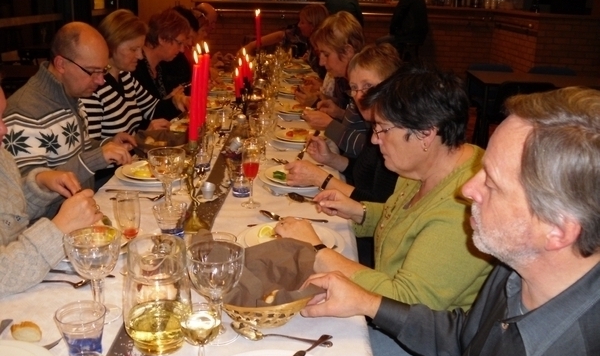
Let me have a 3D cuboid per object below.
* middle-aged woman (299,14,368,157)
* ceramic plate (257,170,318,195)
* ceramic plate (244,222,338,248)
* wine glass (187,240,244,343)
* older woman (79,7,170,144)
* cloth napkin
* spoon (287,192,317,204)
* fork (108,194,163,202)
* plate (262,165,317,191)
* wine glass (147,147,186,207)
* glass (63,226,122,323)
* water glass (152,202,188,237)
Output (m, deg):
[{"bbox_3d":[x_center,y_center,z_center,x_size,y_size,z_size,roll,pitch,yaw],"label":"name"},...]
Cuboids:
[{"bbox_3d":[0.277,-0.051,2.649,0.540,1.260,0.500,-1,17,-4],"label":"middle-aged woman"},{"bbox_3d":[-0.005,0.010,2.003,0.260,0.030,0.260,1,17,0],"label":"ceramic plate"},{"bbox_3d":[-0.022,0.154,1.501,0.225,0.022,0.225,0,16,0],"label":"ceramic plate"},{"bbox_3d":[-0.145,0.206,1.114,0.098,0.163,0.098,2,17,1],"label":"wine glass"},{"bbox_3d":[-0.704,-0.083,2.686,0.700,1.240,0.500,6,17,15],"label":"older woman"},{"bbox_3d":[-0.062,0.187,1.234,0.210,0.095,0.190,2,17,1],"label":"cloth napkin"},{"bbox_3d":[0.038,0.061,1.510,0.176,0.020,0.035,18,24,35],"label":"spoon"},{"bbox_3d":[-0.476,0.055,1.832,0.175,0.020,0.024,-2,17,-10],"label":"fork"},{"bbox_3d":[-0.002,0.001,1.966,0.218,0.025,0.218,2,17,1],"label":"plate"},{"bbox_3d":[-0.374,0.010,1.742,0.098,0.163,0.098,2,17,1],"label":"wine glass"},{"bbox_3d":[-0.385,0.186,1.183,0.100,0.161,0.100,0,16,1],"label":"glass"},{"bbox_3d":[-0.330,0.107,1.605,0.086,0.073,0.086,0,16,1],"label":"water glass"}]

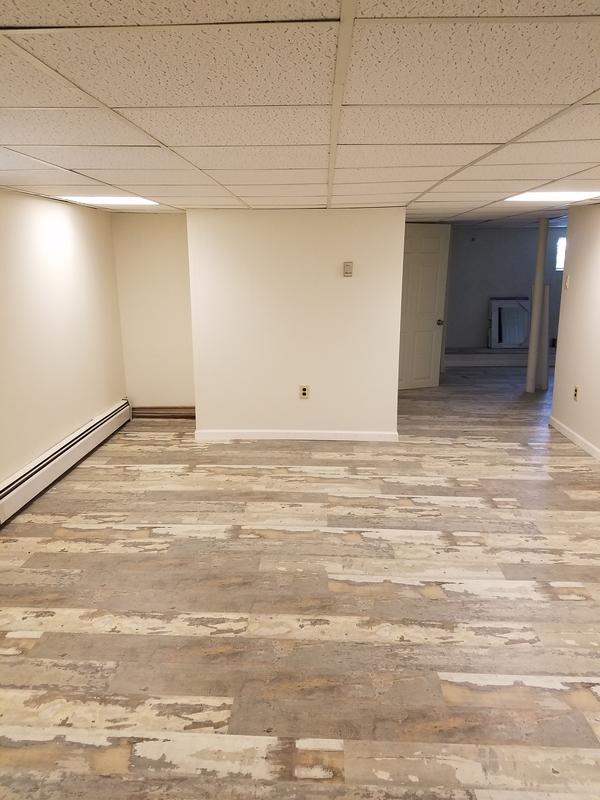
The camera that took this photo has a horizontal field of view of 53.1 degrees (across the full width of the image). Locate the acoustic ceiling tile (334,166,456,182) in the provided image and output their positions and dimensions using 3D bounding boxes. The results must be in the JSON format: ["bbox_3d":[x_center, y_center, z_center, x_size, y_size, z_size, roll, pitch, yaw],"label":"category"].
[{"bbox_3d":[0.464,-1.144,3.041,0.600,0.018,0.600,0,13,2],"label":"acoustic ceiling tile"}]

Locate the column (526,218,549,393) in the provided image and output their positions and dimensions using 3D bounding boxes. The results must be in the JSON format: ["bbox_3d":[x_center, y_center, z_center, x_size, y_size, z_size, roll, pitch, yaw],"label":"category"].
[{"bbox_3d":[2.664,-1.022,6.753,0.100,1.910,0.100,0,13,2],"label":"column"}]

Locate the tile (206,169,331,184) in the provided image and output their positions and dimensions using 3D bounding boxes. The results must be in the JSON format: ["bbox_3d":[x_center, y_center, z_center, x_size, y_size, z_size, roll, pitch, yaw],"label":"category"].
[{"bbox_3d":[-0.148,-1.144,3.064,0.605,0.018,0.605,0,13,2],"label":"tile"}]

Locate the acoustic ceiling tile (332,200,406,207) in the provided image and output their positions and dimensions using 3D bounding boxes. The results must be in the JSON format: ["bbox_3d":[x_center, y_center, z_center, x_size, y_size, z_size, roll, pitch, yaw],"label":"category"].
[{"bbox_3d":[0.529,-1.523,4.678,0.600,0.018,0.300,0,13,2],"label":"acoustic ceiling tile"}]

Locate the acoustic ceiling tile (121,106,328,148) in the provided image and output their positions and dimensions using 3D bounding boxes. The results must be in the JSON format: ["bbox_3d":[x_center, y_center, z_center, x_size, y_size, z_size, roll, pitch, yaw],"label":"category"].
[{"bbox_3d":[-0.192,-0.854,1.881,0.600,0.018,0.600,0,13,2],"label":"acoustic ceiling tile"}]

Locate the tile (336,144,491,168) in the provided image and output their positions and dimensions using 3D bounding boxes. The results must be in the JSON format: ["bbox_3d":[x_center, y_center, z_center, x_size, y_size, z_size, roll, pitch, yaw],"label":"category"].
[{"bbox_3d":[0.441,-0.999,2.449,0.600,0.018,0.600,0,13,2],"label":"tile"}]

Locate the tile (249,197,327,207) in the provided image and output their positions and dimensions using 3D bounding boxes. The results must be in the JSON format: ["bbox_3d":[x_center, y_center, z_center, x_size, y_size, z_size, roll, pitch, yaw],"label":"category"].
[{"bbox_3d":[-0.102,-1.428,4.278,0.605,0.018,0.605,0,13,2],"label":"tile"}]

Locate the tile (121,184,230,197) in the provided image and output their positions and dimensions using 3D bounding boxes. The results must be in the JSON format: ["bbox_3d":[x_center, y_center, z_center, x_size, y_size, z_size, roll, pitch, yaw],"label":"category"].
[{"bbox_3d":[-0.731,-1.287,3.682,0.600,0.018,0.600,0,13,2],"label":"tile"}]

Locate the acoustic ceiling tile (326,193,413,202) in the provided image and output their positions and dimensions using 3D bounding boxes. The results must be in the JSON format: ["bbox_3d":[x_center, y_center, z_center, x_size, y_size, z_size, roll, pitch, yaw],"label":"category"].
[{"bbox_3d":[0.511,-1.421,4.228,0.600,0.018,0.600,0,13,2],"label":"acoustic ceiling tile"}]

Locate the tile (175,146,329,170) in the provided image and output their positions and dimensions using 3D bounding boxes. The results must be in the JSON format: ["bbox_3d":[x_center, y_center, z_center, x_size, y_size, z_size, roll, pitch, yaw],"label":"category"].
[{"bbox_3d":[-0.169,-1.001,2.473,0.600,0.018,0.600,0,13,2],"label":"tile"}]

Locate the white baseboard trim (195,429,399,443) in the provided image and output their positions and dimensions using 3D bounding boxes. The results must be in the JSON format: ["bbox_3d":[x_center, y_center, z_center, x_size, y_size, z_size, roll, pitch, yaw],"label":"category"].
[{"bbox_3d":[-0.033,0.319,5.286,1.795,0.084,0.015,0,13,2],"label":"white baseboard trim"}]

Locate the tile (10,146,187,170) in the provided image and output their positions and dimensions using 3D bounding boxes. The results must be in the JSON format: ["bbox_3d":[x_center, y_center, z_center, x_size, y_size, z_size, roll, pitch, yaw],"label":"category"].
[{"bbox_3d":[-0.782,-1.000,2.478,0.605,0.018,0.605,0,13,2],"label":"tile"}]

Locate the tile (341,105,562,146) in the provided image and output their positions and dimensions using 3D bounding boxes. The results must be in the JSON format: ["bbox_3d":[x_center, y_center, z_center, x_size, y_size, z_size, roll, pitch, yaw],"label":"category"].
[{"bbox_3d":[0.415,-0.848,1.853,0.605,0.018,0.605,0,13,2],"label":"tile"}]

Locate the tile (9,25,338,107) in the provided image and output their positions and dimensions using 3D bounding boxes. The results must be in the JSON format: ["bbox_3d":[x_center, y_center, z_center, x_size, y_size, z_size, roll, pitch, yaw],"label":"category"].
[{"bbox_3d":[-0.215,-0.726,1.331,0.605,0.018,0.605,0,13,2],"label":"tile"}]

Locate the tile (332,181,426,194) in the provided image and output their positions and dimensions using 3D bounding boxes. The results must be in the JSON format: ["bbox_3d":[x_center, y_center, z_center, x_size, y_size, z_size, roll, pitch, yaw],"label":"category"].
[{"bbox_3d":[0.488,-1.284,3.634,0.600,0.018,0.600,0,13,2],"label":"tile"}]

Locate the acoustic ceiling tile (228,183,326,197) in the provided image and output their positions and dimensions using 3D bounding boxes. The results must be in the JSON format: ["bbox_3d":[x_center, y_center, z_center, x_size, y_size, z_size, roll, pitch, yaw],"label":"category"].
[{"bbox_3d":[-0.123,-1.290,3.678,0.605,0.018,0.605,0,13,2],"label":"acoustic ceiling tile"}]

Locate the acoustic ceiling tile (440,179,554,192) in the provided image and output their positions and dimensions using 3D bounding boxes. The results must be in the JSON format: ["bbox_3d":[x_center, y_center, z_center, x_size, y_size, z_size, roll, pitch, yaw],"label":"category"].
[{"bbox_3d":[1.081,-1.250,3.506,0.605,0.018,0.605,0,13,2],"label":"acoustic ceiling tile"}]

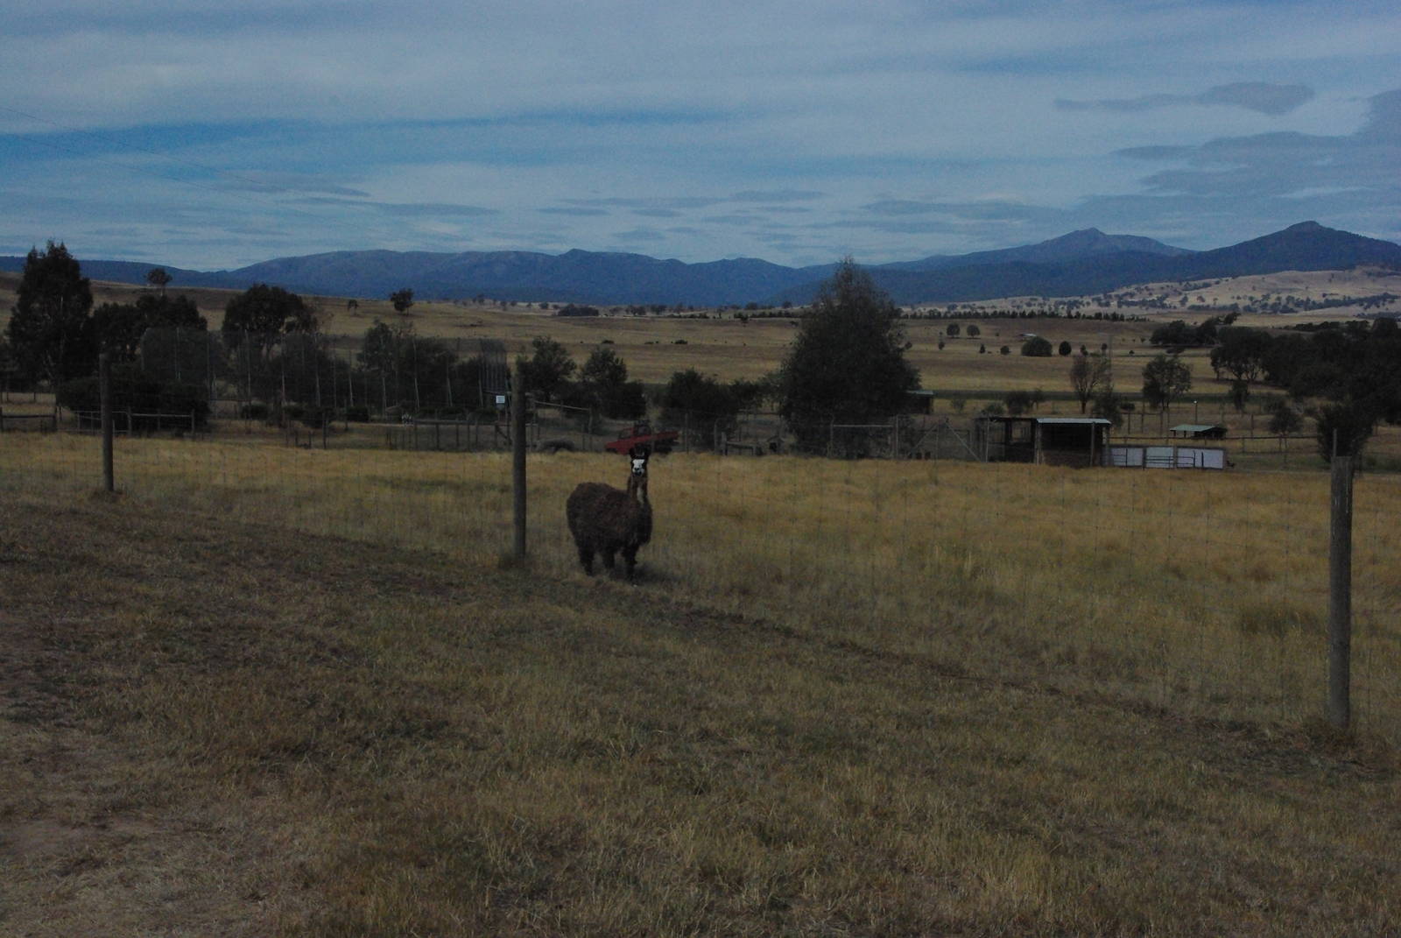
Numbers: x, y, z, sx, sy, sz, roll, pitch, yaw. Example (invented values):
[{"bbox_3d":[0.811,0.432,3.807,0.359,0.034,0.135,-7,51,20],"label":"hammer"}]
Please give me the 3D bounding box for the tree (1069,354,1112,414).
[{"bbox_3d":[40.061,-8.706,180.000,4.405,6.178,4.405,1,6,12],"label":"tree"}]

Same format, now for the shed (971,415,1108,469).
[{"bbox_3d":[16.751,-1.315,86.000,6.500,2.500,3.300,1,6,14],"label":"shed"}]

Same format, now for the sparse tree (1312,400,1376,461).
[{"bbox_3d":[38.544,-2.261,105.000,3.662,3.735,3.662,2,6,20],"label":"sparse tree"}]

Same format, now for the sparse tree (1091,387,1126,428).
[{"bbox_3d":[35.348,-5.359,152.000,2.976,3.699,2.976,1,6,13],"label":"sparse tree"}]

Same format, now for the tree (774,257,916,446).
[{"bbox_3d":[7.725,-5.971,92.000,7.317,10.105,7.317,0,6,5],"label":"tree"}]

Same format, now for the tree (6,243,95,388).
[{"bbox_3d":[-53.029,-12.717,143.000,7.087,11.691,7.087,-2,6,-20],"label":"tree"}]

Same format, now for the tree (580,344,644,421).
[{"bbox_3d":[-6.303,-6.301,127.000,4.507,5.310,4.507,0,6,-3],"label":"tree"}]

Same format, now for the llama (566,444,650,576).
[{"bbox_3d":[-0.907,0.442,17.500,0.550,1.310,1.100,-5,8,-42],"label":"llama"}]

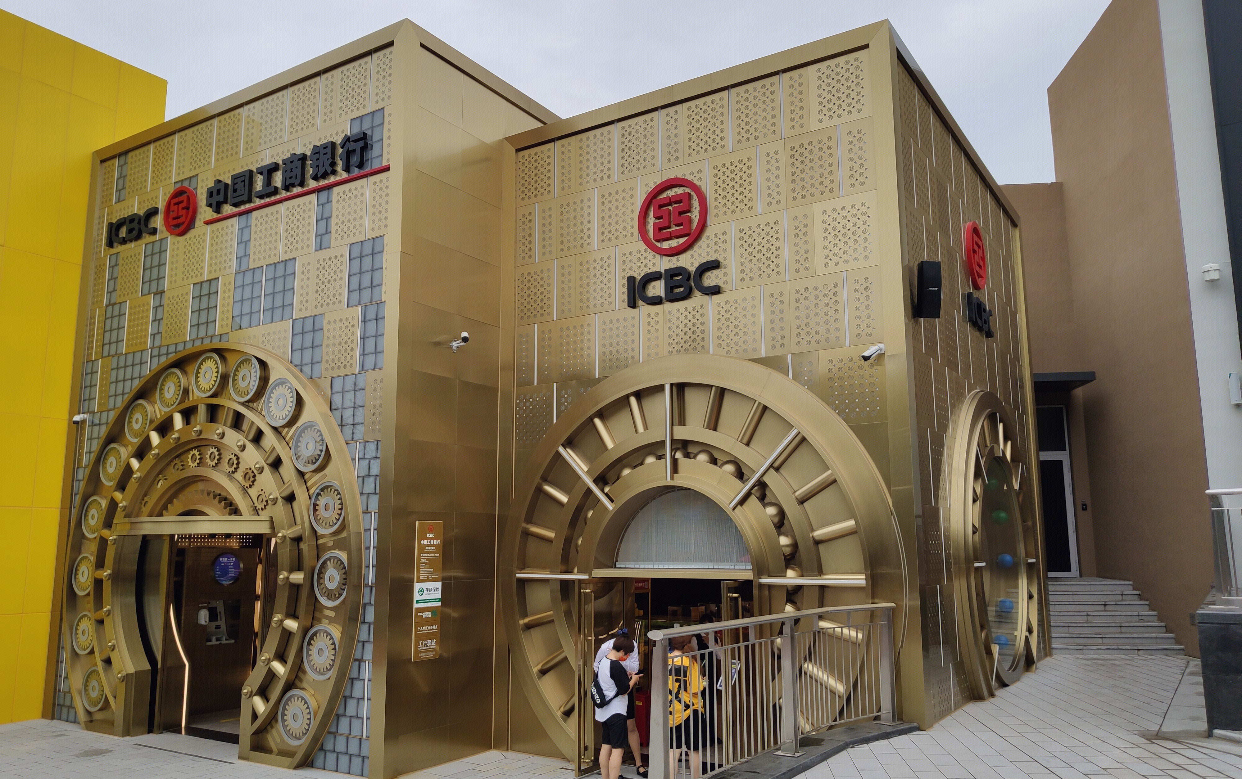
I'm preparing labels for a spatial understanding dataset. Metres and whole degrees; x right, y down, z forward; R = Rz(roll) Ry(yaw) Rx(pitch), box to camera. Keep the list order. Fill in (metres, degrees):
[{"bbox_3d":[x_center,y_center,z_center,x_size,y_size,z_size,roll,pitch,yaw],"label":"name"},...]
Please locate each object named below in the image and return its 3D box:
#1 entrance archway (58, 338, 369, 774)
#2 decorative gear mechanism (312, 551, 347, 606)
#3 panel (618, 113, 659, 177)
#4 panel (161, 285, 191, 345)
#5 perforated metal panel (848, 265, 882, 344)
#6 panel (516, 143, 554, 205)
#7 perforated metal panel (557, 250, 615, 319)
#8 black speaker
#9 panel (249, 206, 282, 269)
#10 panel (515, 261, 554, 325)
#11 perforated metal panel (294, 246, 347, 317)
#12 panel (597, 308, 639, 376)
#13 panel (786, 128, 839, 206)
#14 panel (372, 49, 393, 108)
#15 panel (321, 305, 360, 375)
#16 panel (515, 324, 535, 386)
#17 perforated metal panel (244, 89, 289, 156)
[{"bbox_3d":[-5.312,1.944,12.033,5.955,5.023,0.466,-6,-11,32],"label":"entrance archway"},{"bbox_3d":[-3.294,2.191,10.762,0.623,0.623,0.103,-6,-10,33],"label":"decorative gear mechanism"},{"bbox_3d":[0.213,-3.100,11.867,0.609,0.809,0.040,-6,-11,33],"label":"panel"},{"bbox_3d":[-6.264,-1.035,13.197,0.635,0.780,0.050,-6,-10,33],"label":"panel"},{"bbox_3d":[2.605,-0.890,9.934,0.364,0.836,0.040,-6,-11,33],"label":"perforated metal panel"},{"bbox_3d":[-1.103,-2.816,12.237,0.629,0.784,0.050,-6,-10,33],"label":"panel"},{"bbox_3d":[-0.424,-1.298,11.524,0.902,0.799,0.040,-6,-11,33],"label":"perforated metal panel"},{"bbox_3d":[3.189,-1.034,9.650,0.215,0.580,0.185,0,2,-3],"label":"black speaker"},{"bbox_3d":[-4.733,-2.039,12.498,0.639,0.788,0.052,-6,-10,33],"label":"panel"},{"bbox_3d":[-1.080,-1.229,11.982,0.616,0.780,0.050,-6,-10,33],"label":"panel"},{"bbox_3d":[-3.636,-1.295,11.311,0.899,0.787,0.060,-6,-11,32],"label":"perforated metal panel"},{"bbox_3d":[-0.020,-0.572,11.139,0.594,0.786,0.050,-6,-11,32],"label":"panel"},{"bbox_3d":[2.032,-2.361,9.946,0.593,0.784,0.060,-6,-11,32],"label":"panel"},{"bbox_3d":[-2.894,-3.796,11.372,0.374,0.794,0.050,-6,-11,32],"label":"panel"},{"bbox_3d":[-3.472,-0.577,11.530,0.650,0.818,0.040,-6,-11,33],"label":"panel"},{"bbox_3d":[-1.201,-0.443,11.891,0.296,0.786,0.050,-6,-11,32],"label":"panel"},{"bbox_3d":[-4.779,-3.576,12.582,0.936,0.750,0.050,-6,-10,33],"label":"perforated metal panel"}]

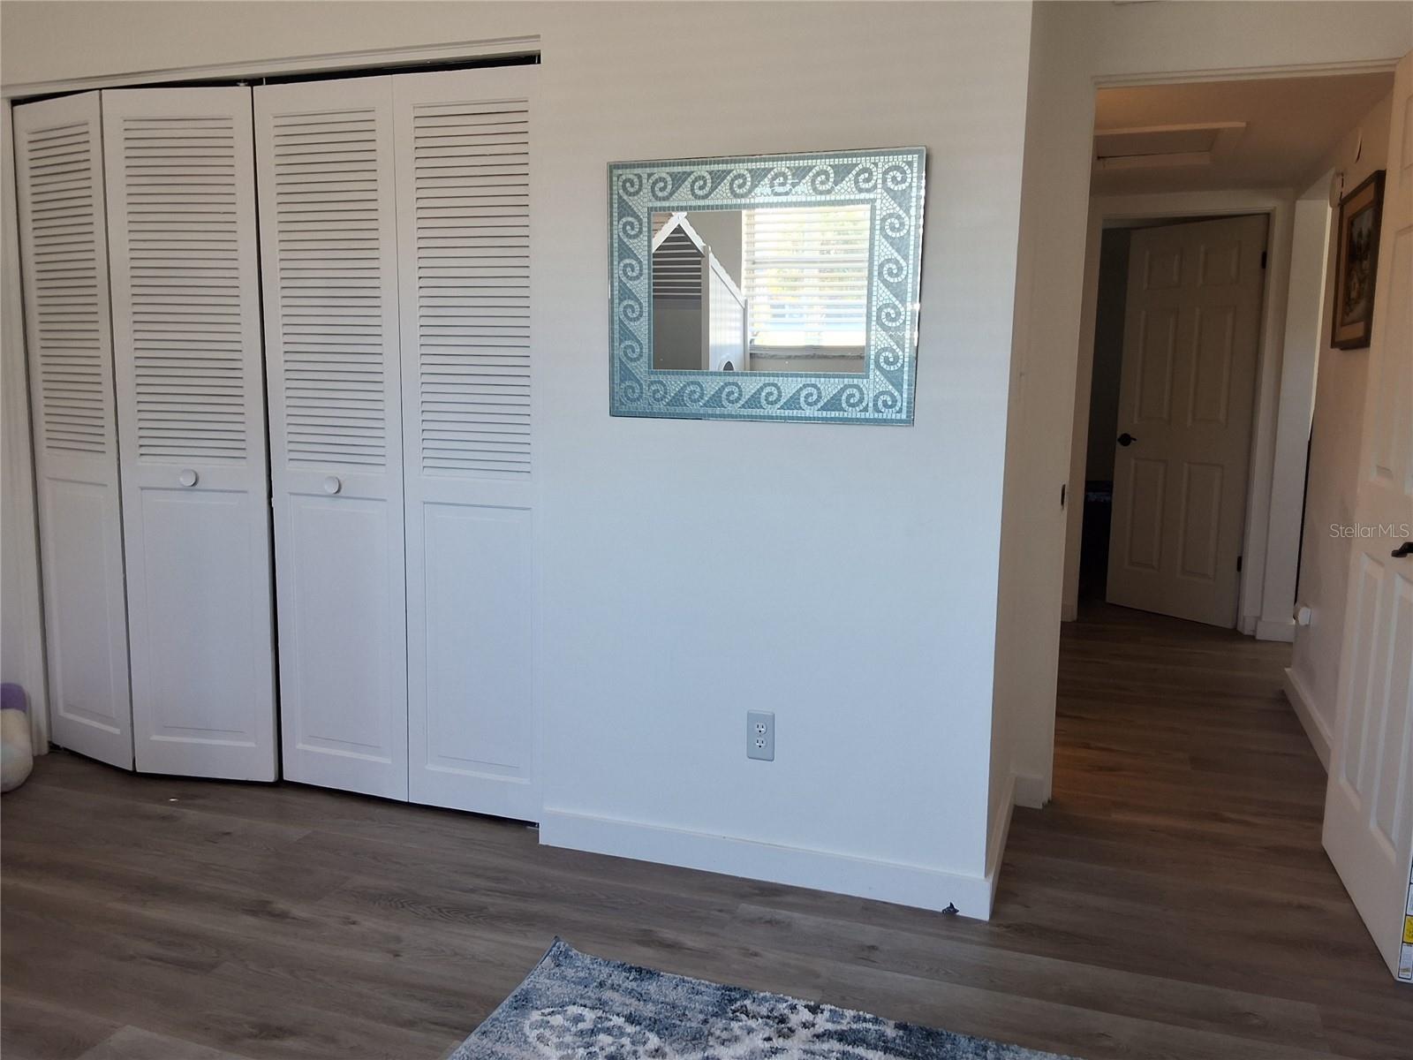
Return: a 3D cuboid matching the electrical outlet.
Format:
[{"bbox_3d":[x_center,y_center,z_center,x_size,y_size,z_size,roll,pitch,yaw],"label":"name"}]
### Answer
[{"bbox_3d":[0.135,0.512,2.834,0.071,0.117,0.008,4,8,19],"label":"electrical outlet"}]

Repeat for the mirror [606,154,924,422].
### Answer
[{"bbox_3d":[0.122,-0.562,2.688,0.762,0.610,0.022,4,10,19],"label":"mirror"}]

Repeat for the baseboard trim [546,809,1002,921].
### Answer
[{"bbox_3d":[0.112,0.834,2.877,1.179,0.095,0.017,4,8,19],"label":"baseboard trim"}]

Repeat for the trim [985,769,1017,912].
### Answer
[{"bbox_3d":[0.786,0.823,3.047,0.017,0.095,0.782,4,8,19],"label":"trim"}]

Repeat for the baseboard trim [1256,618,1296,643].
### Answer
[{"bbox_3d":[2.829,0.502,5.669,0.173,0.095,0.017,4,8,19],"label":"baseboard trim"}]

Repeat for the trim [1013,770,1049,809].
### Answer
[{"bbox_3d":[0.963,0.778,3.403,0.087,0.095,0.017,4,8,19],"label":"trim"}]

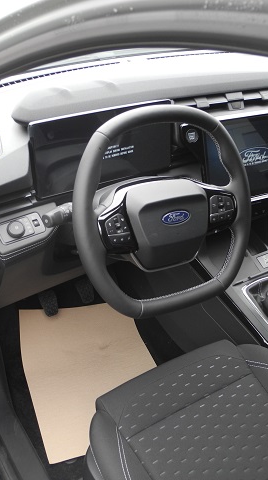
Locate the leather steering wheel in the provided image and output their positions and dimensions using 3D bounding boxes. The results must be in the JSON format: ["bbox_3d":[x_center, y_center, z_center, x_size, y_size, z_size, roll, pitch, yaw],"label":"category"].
[{"bbox_3d":[0.051,-0.053,0.933,0.370,0.362,0.110,-16,12,-30],"label":"leather steering wheel"}]

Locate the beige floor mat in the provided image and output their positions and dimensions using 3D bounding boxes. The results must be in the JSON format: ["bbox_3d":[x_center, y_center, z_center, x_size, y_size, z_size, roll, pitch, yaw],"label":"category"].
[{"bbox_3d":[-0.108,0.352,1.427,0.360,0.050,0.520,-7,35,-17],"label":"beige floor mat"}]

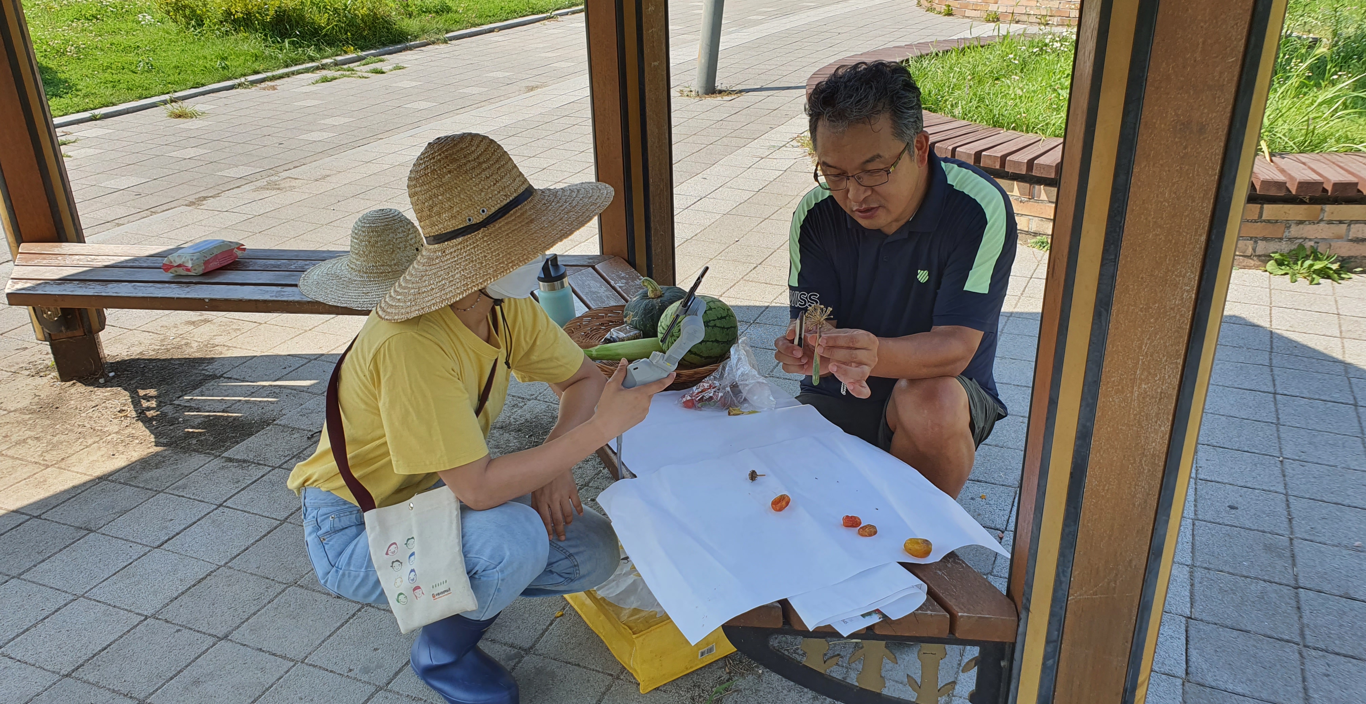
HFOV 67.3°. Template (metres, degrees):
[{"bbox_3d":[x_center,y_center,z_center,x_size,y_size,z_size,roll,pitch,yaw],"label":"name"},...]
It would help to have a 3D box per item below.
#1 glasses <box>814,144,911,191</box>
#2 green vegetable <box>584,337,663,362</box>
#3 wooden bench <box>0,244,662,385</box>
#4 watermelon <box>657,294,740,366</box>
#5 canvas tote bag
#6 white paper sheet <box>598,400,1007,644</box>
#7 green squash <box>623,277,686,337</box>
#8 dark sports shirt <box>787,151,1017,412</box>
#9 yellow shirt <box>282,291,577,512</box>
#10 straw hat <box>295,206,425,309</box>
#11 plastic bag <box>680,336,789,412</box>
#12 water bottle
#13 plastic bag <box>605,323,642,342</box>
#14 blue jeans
[{"bbox_3d":[0.320,-0.334,1.753,0.142,0.043,0.140,7,41,36],"label":"glasses"},{"bbox_3d":[-0.108,-0.003,2.183,0.210,0.047,0.047,2,24,6],"label":"green vegetable"},{"bbox_3d":[-1.101,-0.022,2.925,1.880,0.450,0.410,2,24,7],"label":"wooden bench"},{"bbox_3d":[0.030,-0.040,2.123,0.168,0.165,0.168,-1,24,0],"label":"watermelon"},{"bbox_3d":[-0.461,0.248,1.764,0.210,0.480,0.150,-5,17,7],"label":"canvas tote bag"},{"bbox_3d":[0.147,0.247,1.715,0.520,0.050,0.600,-10,25,-20],"label":"white paper sheet"},{"bbox_3d":[-0.057,-0.104,2.321,0.160,0.135,0.160,-1,24,0],"label":"green squash"},{"bbox_3d":[0.448,-0.111,2.097,0.460,0.550,0.320,13,39,26],"label":"dark sports shirt"},{"bbox_3d":[-0.467,0.078,1.862,0.460,0.450,0.420,12,27,27],"label":"yellow shirt"},{"bbox_3d":[-0.795,-0.270,2.715,0.440,0.190,0.440,-1,23,0],"label":"straw hat"},{"bbox_3d":[0.101,0.029,2.050,0.210,0.125,0.150,1,23,5],"label":"plastic bag"},{"bbox_3d":[-0.282,-0.124,2.305,0.083,0.220,0.083,-1,24,0],"label":"water bottle"},{"bbox_3d":[-0.126,-0.045,2.272,0.090,0.035,0.060,-8,24,-15],"label":"plastic bag"},{"bbox_3d":[-0.393,0.339,1.948,0.570,0.290,0.370,8,25,20],"label":"blue jeans"}]

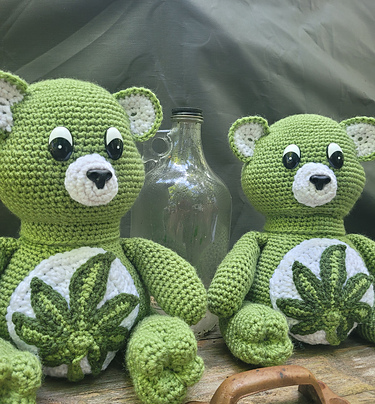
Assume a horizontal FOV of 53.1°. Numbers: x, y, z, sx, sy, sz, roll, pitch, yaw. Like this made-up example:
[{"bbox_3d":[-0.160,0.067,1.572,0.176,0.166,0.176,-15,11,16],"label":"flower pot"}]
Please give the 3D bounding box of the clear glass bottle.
[{"bbox_3d":[-0.008,0.020,0.475,0.125,0.268,0.125,3,5,0],"label":"clear glass bottle"}]

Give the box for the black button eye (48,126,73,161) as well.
[{"bbox_3d":[-0.100,-0.046,0.297,0.019,0.027,0.008,2,0,-15],"label":"black button eye"}]

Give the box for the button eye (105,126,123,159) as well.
[{"bbox_3d":[-0.061,-0.049,0.312,0.019,0.027,0.008,-1,2,-42],"label":"button eye"}]

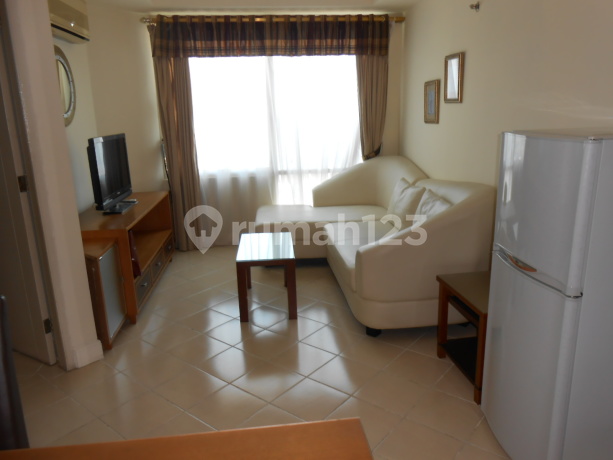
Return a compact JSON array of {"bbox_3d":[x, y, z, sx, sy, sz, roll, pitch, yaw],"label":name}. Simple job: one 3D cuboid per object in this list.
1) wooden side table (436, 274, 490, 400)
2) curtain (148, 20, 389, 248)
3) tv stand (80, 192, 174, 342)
[{"bbox_3d":[1.046,0.558,2.494,0.490,0.490,0.530,-3,14,-6],"label":"wooden side table"},{"bbox_3d":[-0.312,-1.009,4.996,2.470,2.440,0.200,-3,14,-5],"label":"curtain"},{"bbox_3d":[-1.581,0.179,3.903,0.560,0.700,1.940,-3,14,-6],"label":"tv stand"}]

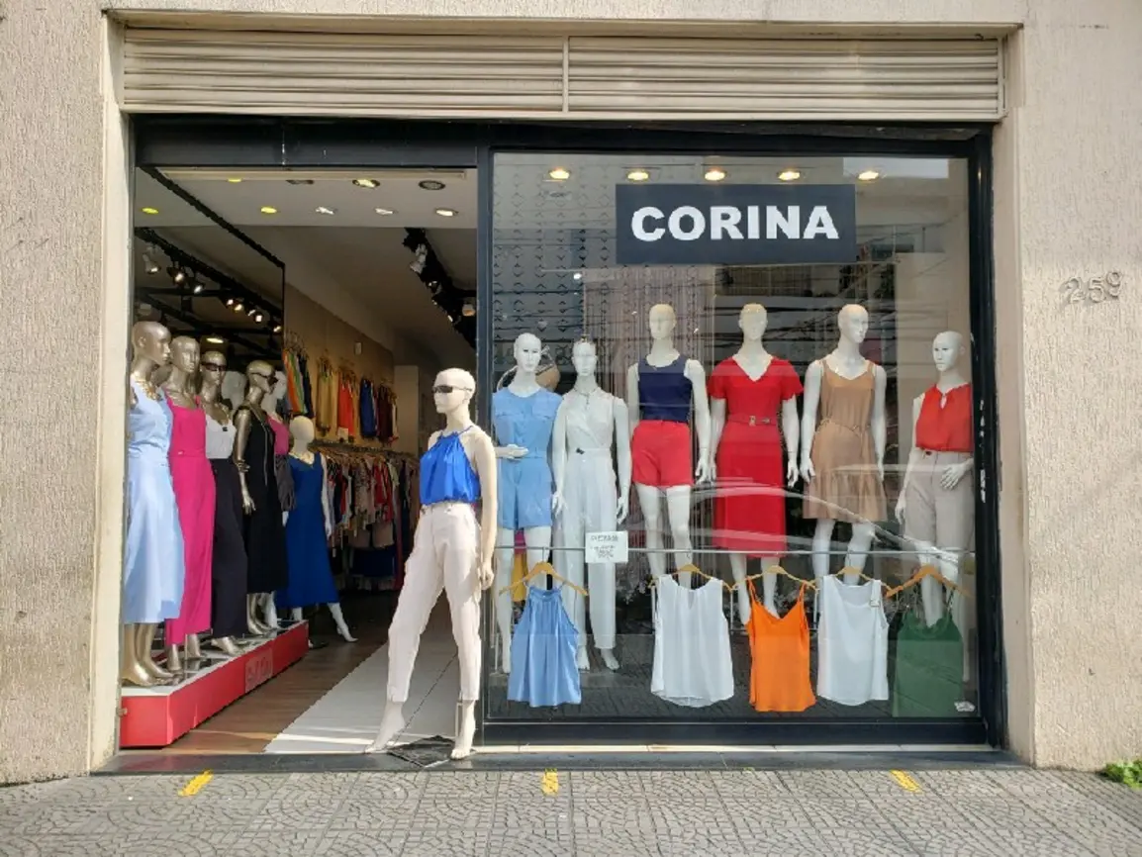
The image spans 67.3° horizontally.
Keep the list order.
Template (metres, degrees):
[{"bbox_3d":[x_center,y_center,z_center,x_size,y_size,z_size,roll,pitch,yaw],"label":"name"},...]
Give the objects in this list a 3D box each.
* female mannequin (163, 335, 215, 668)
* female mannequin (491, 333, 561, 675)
[{"bbox_3d":[-2.083,0.389,4.719,0.310,1.808,0.380,-2,-4,44],"label":"female mannequin"},{"bbox_3d":[-0.243,0.385,4.606,0.430,1.796,0.310,0,-3,9],"label":"female mannequin"}]

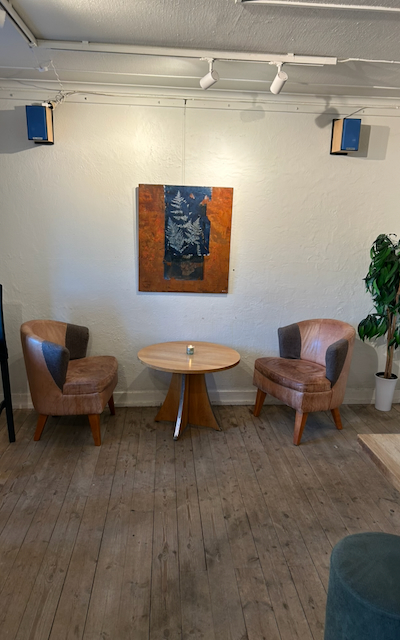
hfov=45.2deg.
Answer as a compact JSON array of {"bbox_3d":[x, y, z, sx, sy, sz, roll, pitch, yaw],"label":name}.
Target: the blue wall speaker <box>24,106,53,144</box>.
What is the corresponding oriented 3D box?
[{"bbox_3d":[-1.123,-1.376,3.387,0.137,0.223,0.167,1,15,-1],"label":"blue wall speaker"}]

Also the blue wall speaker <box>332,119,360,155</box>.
[{"bbox_3d":[1.077,-1.353,3.551,0.137,0.223,0.167,-1,14,-10],"label":"blue wall speaker"}]

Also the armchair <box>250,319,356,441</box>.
[{"bbox_3d":[0.819,0.420,3.638,0.618,0.775,0.638,-4,13,-27],"label":"armchair"}]

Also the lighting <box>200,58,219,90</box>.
[{"bbox_3d":[0.055,-1.389,2.707,0.076,0.162,0.117,-7,15,-37],"label":"lighting"}]

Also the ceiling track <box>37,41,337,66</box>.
[{"bbox_3d":[-0.050,-1.478,2.668,1.656,0.037,0.036,1,12,-4],"label":"ceiling track"}]

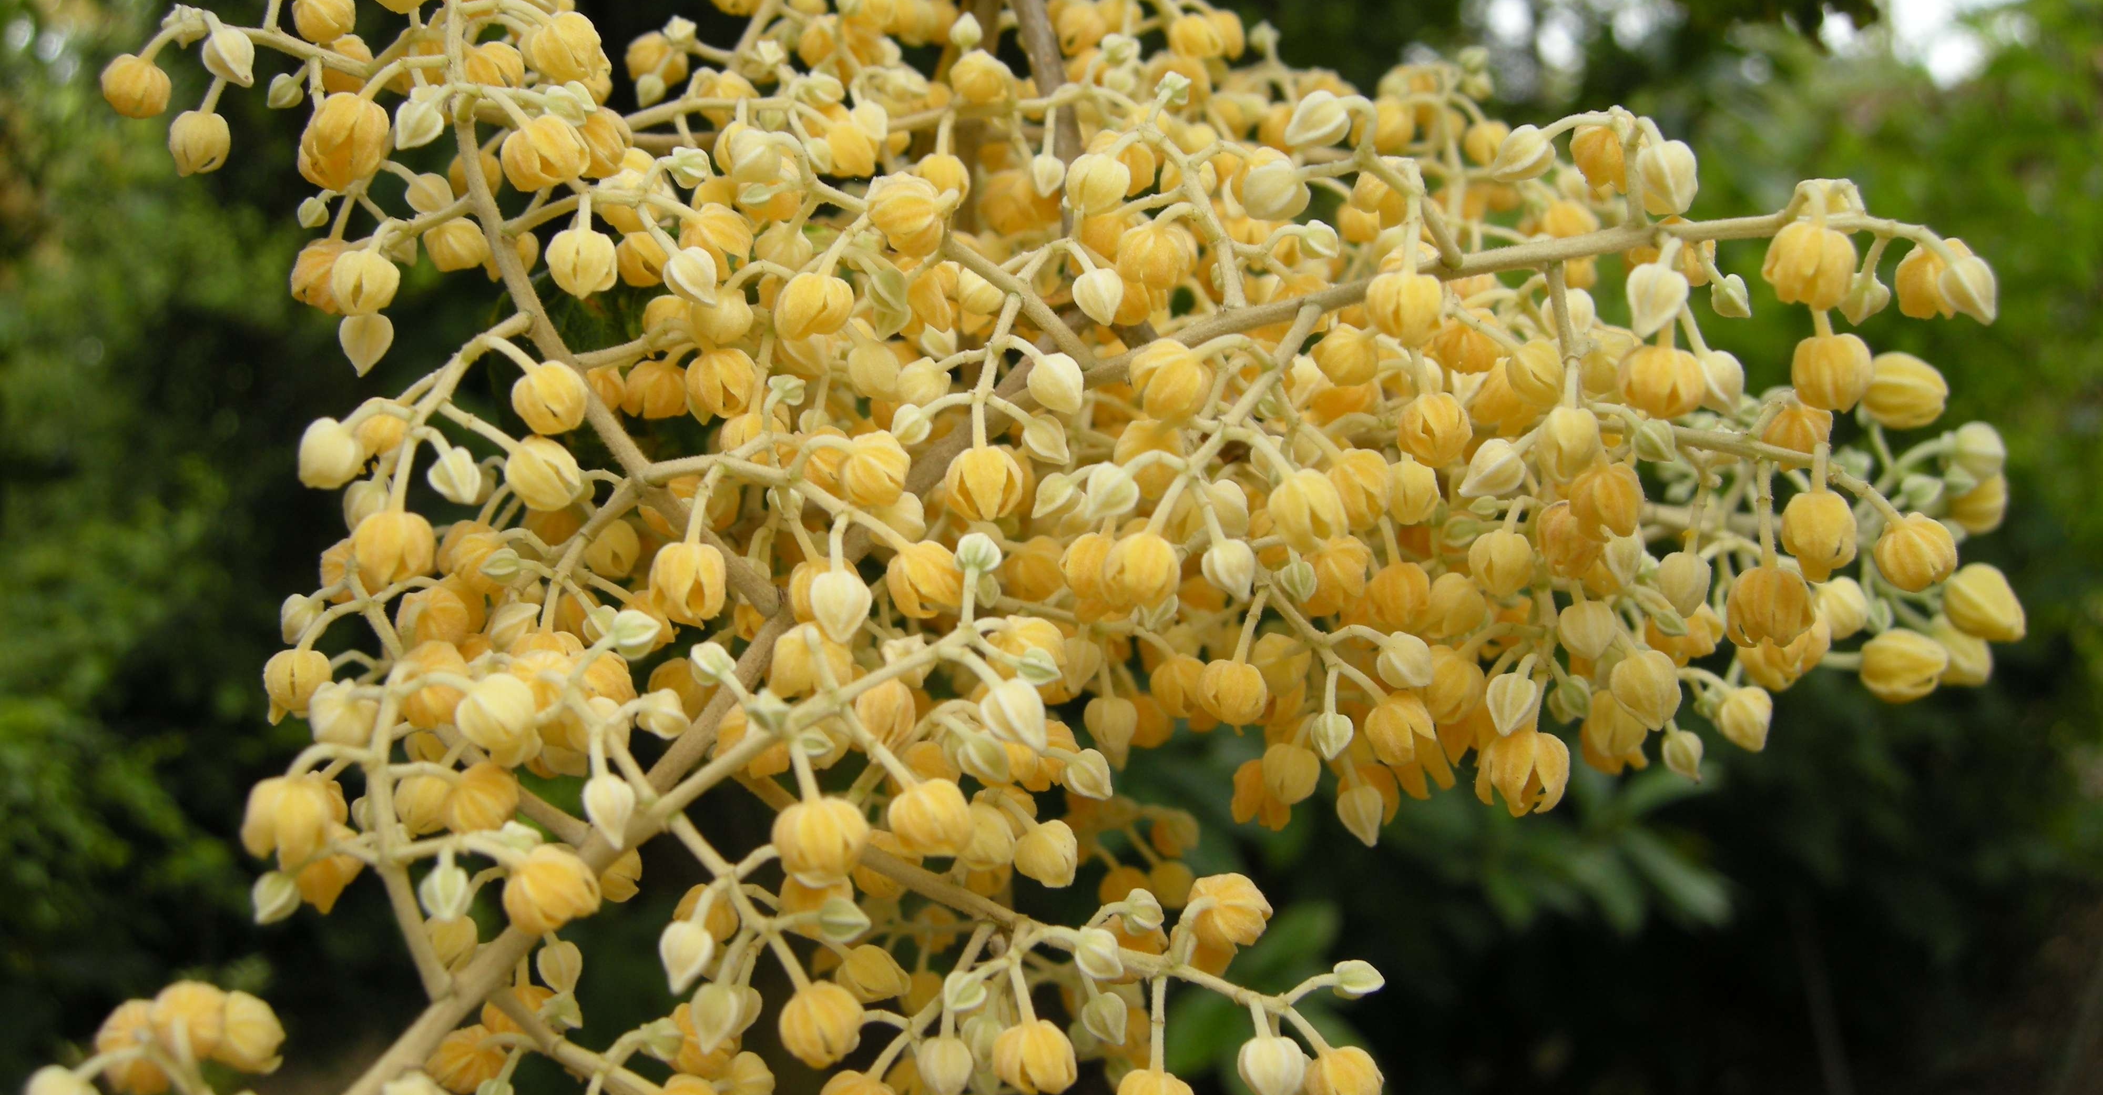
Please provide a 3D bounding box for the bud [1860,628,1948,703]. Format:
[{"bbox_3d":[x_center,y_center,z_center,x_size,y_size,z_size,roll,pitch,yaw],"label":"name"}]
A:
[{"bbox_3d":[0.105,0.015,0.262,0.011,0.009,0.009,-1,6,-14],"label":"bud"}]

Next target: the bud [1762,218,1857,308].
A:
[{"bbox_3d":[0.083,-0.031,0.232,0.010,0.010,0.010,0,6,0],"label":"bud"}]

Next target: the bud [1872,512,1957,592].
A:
[{"bbox_3d":[0.102,0.000,0.250,0.009,0.009,0.009,43,0,29],"label":"bud"}]

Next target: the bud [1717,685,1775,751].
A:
[{"bbox_3d":[0.088,0.022,0.270,0.007,0.009,0.007,-35,-6,0],"label":"bud"}]

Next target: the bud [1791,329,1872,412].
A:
[{"bbox_3d":[0.091,-0.020,0.247,0.009,0.009,0.009,-6,-6,0],"label":"bud"}]

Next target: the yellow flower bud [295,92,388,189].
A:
[{"bbox_3d":[-0.083,-0.048,0.250,0.010,0.011,0.010,15,-12,0],"label":"yellow flower bud"}]

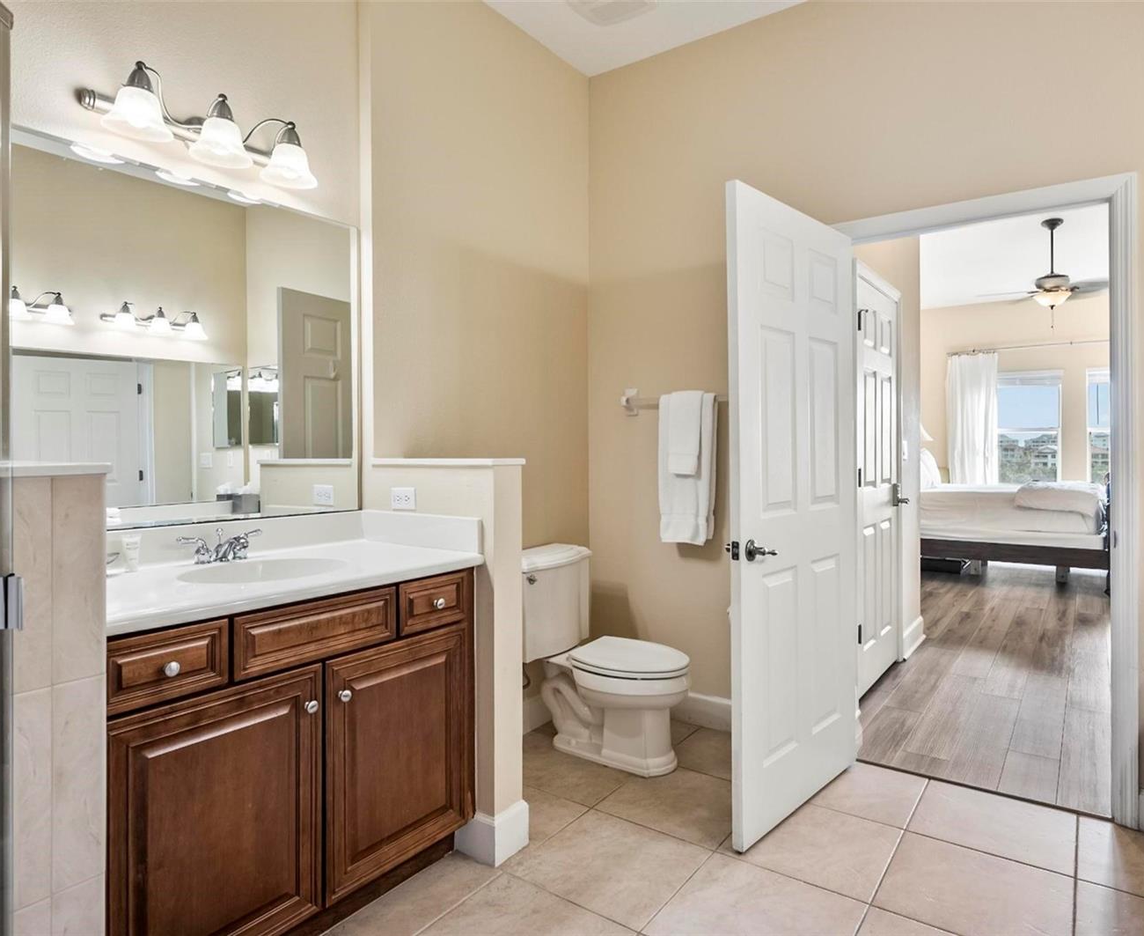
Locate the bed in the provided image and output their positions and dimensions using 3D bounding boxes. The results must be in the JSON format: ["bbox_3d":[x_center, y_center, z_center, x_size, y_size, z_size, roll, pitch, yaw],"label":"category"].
[{"bbox_3d":[4.289,0.421,7.311,2.150,1.200,1.800,0,1,35],"label":"bed"}]

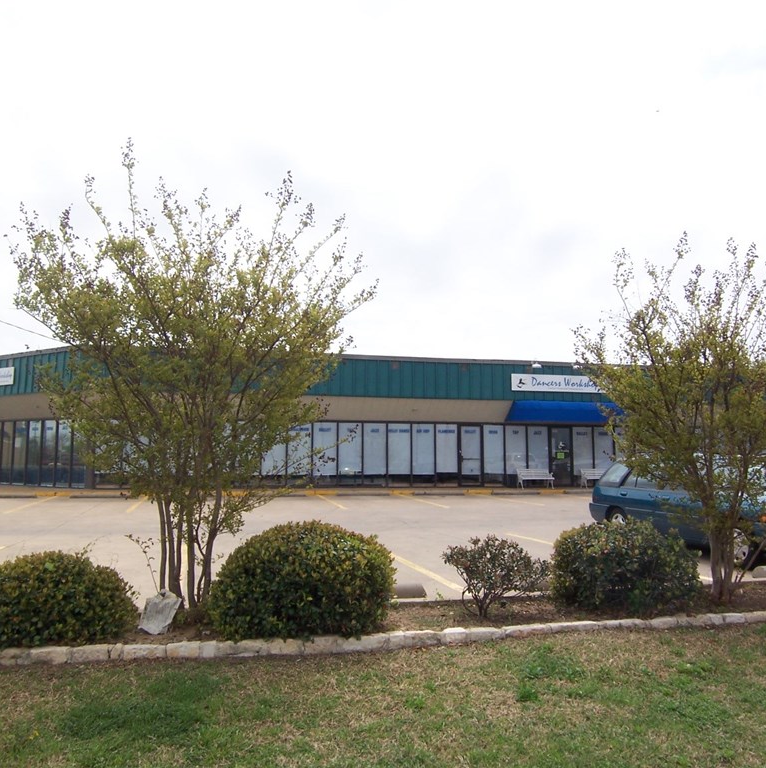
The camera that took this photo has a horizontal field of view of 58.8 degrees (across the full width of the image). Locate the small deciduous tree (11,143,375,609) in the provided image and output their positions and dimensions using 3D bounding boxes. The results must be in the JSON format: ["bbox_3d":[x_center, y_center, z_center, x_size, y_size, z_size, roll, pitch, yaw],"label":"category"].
[{"bbox_3d":[-1.950,-0.155,6.994,3.600,4.800,3.300,0,-5,0],"label":"small deciduous tree"}]

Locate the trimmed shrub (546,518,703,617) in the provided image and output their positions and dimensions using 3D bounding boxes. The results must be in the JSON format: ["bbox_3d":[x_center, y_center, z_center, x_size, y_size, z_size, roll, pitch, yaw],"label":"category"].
[{"bbox_3d":[2.480,1.815,7.012,1.520,0.880,1.400,0,-5,0],"label":"trimmed shrub"}]

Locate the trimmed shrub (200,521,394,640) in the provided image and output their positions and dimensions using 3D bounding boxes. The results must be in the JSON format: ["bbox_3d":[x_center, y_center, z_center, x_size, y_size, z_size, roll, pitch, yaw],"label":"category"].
[{"bbox_3d":[-0.740,1.698,6.230,1.700,0.970,1.500,0,-5,0],"label":"trimmed shrub"}]

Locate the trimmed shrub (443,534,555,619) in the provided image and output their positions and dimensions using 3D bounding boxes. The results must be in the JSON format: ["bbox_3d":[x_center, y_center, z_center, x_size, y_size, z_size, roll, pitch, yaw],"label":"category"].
[{"bbox_3d":[1.040,1.800,6.411,1.020,0.800,0.950,0,-5,0],"label":"trimmed shrub"}]

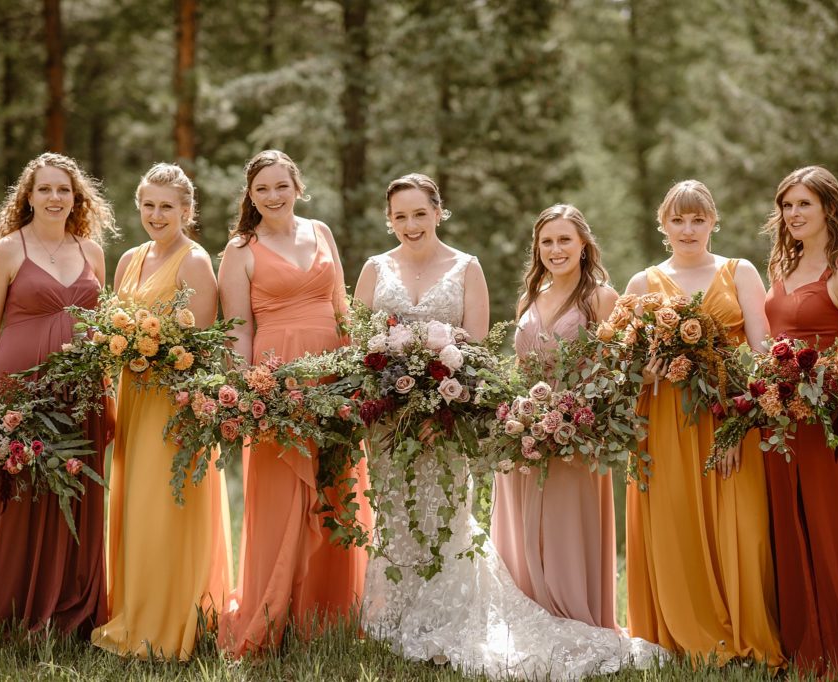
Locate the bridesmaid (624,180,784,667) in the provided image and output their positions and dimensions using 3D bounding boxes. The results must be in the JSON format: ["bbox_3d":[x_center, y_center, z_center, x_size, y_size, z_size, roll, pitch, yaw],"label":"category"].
[{"bbox_3d":[0.956,0.263,8.140,0.529,1.587,0.520,0,2,8],"label":"bridesmaid"}]

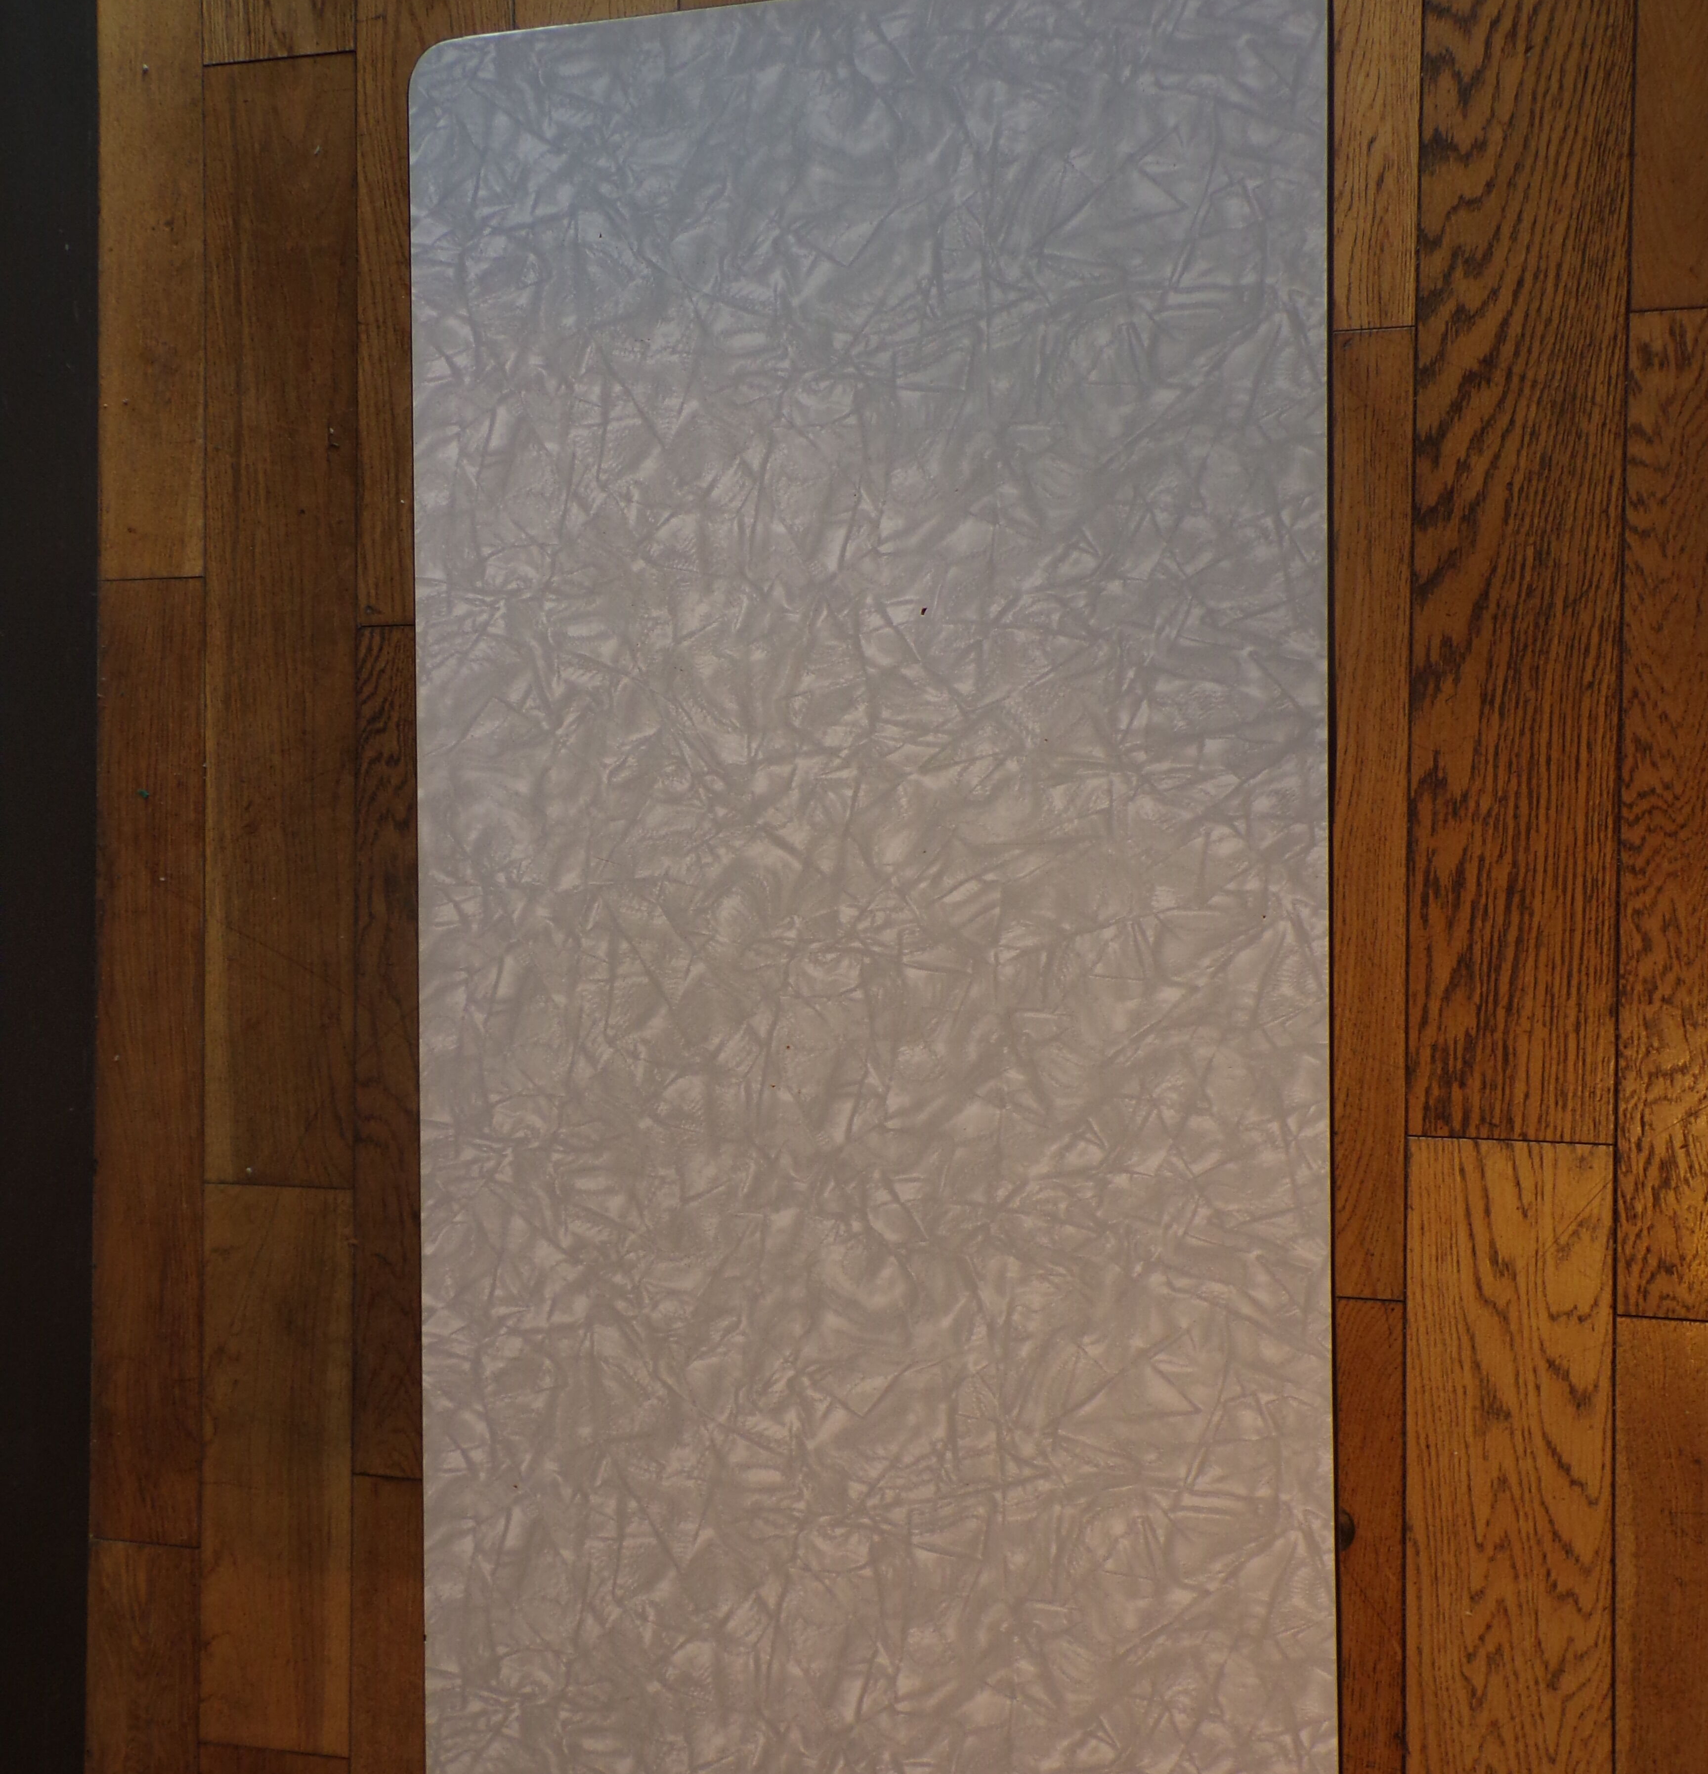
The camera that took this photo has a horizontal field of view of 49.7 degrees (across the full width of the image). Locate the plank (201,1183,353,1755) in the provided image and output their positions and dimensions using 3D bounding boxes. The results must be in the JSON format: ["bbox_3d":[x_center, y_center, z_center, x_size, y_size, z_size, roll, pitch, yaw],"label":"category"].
[{"bbox_3d":[-0.414,0.419,1.336,0.119,0.020,0.409,1,91,13],"label":"plank"}]

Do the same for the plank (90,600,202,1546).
[{"bbox_3d":[-0.520,0.129,1.358,0.102,0.020,0.706,1,91,13],"label":"plank"}]

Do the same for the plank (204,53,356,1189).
[{"bbox_3d":[-0.409,-0.188,1.328,0.119,0.020,0.805,1,91,13],"label":"plank"}]

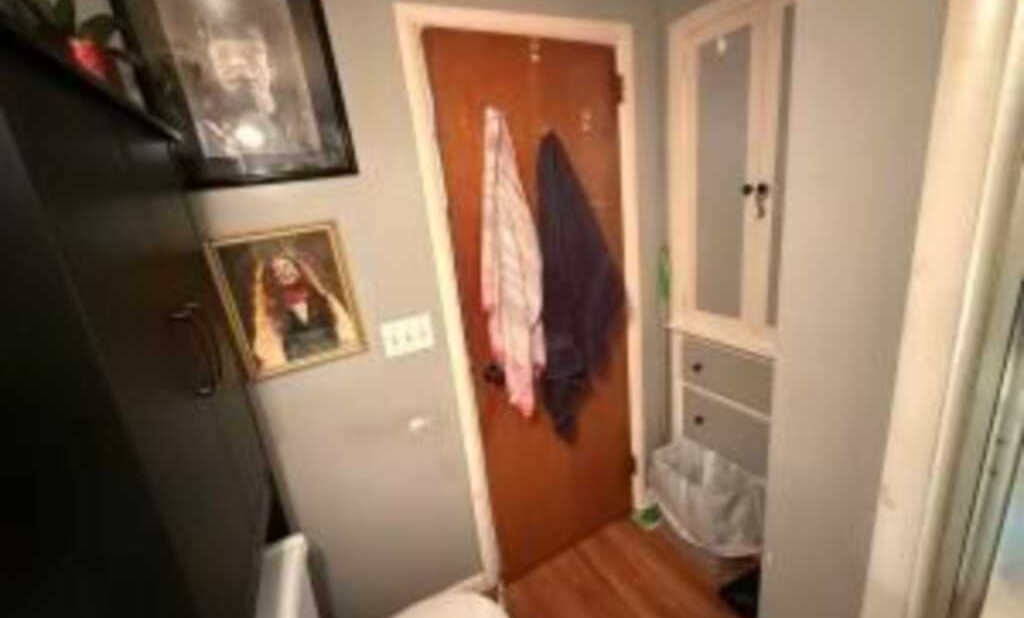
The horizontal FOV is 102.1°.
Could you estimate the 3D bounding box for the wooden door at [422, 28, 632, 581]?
[{"bbox_3d":[0.160,0.081,1.624,0.715,2.030,0.037,-14,17,-25],"label":"wooden door"}]

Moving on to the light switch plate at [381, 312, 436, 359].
[{"bbox_3d":[-0.334,0.085,1.339,0.157,0.114,0.014,-14,17,-25],"label":"light switch plate"}]

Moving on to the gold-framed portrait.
[{"bbox_3d":[-0.612,-0.021,1.164,0.305,0.392,0.022,-14,17,-25],"label":"gold-framed portrait"}]

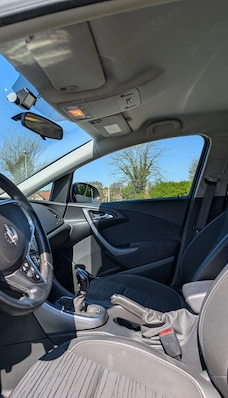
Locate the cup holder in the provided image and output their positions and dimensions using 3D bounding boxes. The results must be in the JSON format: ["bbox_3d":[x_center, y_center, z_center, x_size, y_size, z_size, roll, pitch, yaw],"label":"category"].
[{"bbox_3d":[0.056,0.452,0.955,0.105,0.060,0.080,-1,-1,9],"label":"cup holder"}]

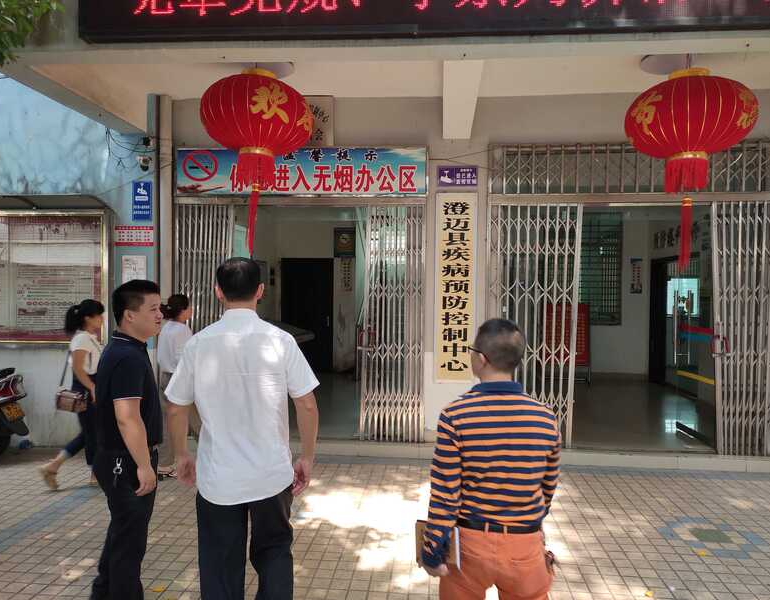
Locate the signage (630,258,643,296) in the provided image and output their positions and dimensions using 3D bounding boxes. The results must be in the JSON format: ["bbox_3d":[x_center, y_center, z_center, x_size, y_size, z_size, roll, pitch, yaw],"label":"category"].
[{"bbox_3d":[4.482,-0.419,10.310,0.224,0.623,0.030,1,1,5],"label":"signage"}]

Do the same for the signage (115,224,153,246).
[{"bbox_3d":[-2.507,-0.636,5.793,0.396,0.200,0.020,1,1,5],"label":"signage"}]

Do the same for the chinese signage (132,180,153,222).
[{"bbox_3d":[-2.424,-0.985,5.780,0.200,0.400,0.020,0,1,5],"label":"chinese signage"}]

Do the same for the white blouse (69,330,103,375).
[{"bbox_3d":[-2.467,0.436,4.800,0.250,0.380,0.370,1,1,0],"label":"white blouse"}]

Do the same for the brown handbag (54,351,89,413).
[{"bbox_3d":[-2.535,0.660,4.680,0.250,0.480,0.130,1,1,18],"label":"brown handbag"}]

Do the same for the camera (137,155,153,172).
[{"bbox_3d":[-2.346,-1.337,5.660,0.130,0.155,0.150,0,1,0],"label":"camera"}]

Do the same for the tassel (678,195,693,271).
[{"bbox_3d":[2.046,-0.446,3.930,0.095,0.510,0.085,0,1,5],"label":"tassel"}]

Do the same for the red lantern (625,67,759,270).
[{"bbox_3d":[2.068,-0.888,3.930,0.805,1.385,0.805,0,1,5],"label":"red lantern"}]

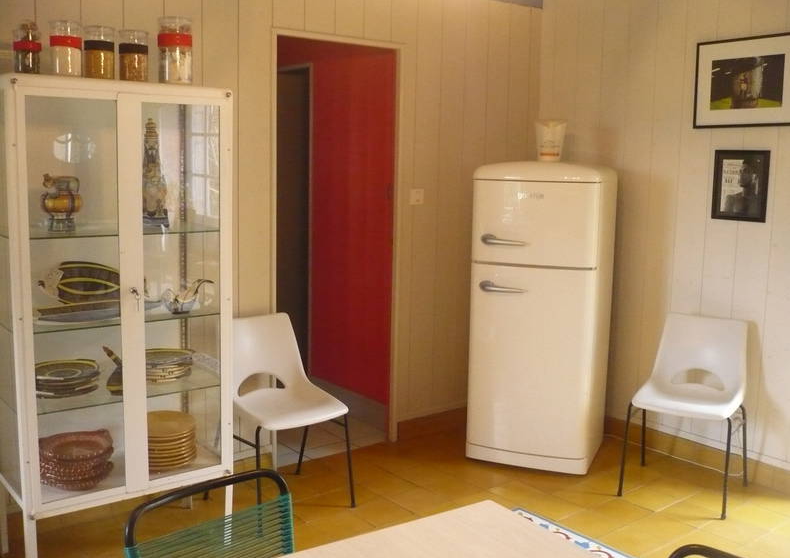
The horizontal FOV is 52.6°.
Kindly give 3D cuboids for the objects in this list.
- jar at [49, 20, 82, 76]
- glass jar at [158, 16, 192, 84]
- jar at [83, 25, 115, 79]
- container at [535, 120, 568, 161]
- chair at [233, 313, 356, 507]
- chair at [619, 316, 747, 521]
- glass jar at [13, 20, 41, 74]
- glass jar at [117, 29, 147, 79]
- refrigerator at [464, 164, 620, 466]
[{"bbox_3d":[-1.066,-0.738,2.588,0.106,0.190,0.106,-5,10,-39],"label":"jar"},{"bbox_3d":[-0.767,-0.788,2.789,0.118,0.248,0.118,1,8,0],"label":"glass jar"},{"bbox_3d":[-0.995,-0.751,2.685,0.103,0.193,0.103,1,8,0],"label":"jar"},{"bbox_3d":[0.791,-0.691,4.019,0.160,0.208,0.135,3,8,15],"label":"container"},{"bbox_3d":[-0.496,0.583,3.416,0.485,0.784,0.510,-5,10,-39],"label":"chair"},{"bbox_3d":[1.344,0.589,3.651,0.485,0.784,0.510,6,9,30],"label":"chair"},{"bbox_3d":[-1.183,-0.737,2.570,0.092,0.188,0.092,-5,10,-39],"label":"glass jar"},{"bbox_3d":[-0.905,-0.762,2.771,0.101,0.196,0.101,1,8,0],"label":"glass jar"},{"bbox_3d":[0.771,0.153,4.129,0.605,1.496,0.620,4,8,21],"label":"refrigerator"}]

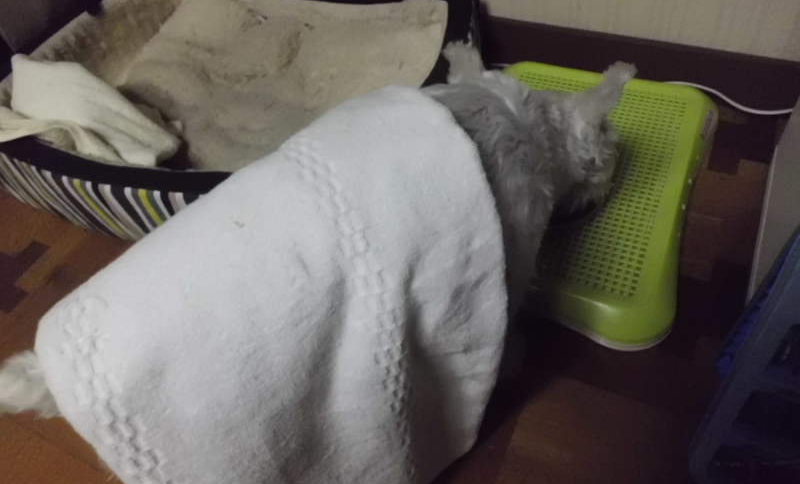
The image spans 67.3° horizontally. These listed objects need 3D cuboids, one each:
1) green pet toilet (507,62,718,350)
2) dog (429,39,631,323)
[{"bbox_3d":[0.236,-0.096,0.854,0.359,0.051,0.475,16,53,21],"label":"green pet toilet"},{"bbox_3d":[0.007,-0.003,0.643,0.640,0.290,0.230,-36,54,-22],"label":"dog"}]

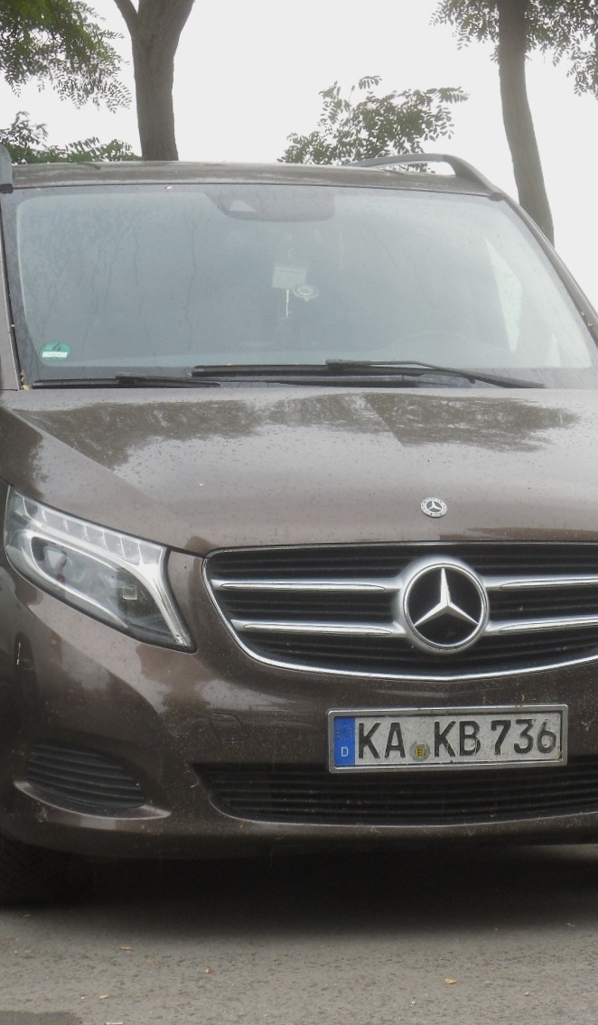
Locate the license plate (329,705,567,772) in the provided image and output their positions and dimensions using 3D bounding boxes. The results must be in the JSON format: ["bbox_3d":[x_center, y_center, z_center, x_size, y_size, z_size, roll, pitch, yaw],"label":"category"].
[{"bbox_3d":[0.322,0.483,6.823,0.530,0.130,0.020,0,2,-14],"label":"license plate"}]

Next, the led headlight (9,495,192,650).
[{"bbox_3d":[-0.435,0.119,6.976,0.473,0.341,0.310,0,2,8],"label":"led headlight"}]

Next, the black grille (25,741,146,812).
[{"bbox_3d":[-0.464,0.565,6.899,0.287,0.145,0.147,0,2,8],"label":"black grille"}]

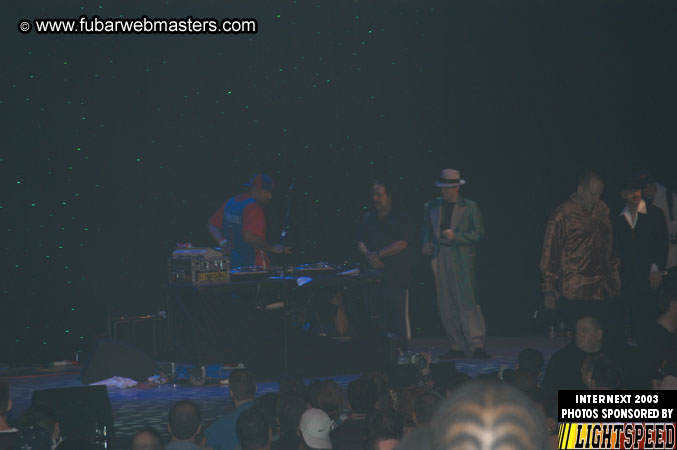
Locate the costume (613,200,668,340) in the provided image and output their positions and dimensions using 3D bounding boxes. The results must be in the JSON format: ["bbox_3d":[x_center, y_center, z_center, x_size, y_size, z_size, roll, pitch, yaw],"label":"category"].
[{"bbox_3d":[3.200,0.480,25.200,0.580,1.480,0.360,0,0,-9],"label":"costume"}]

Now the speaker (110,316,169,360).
[{"bbox_3d":[-1.850,1.080,22.300,0.530,0.460,0.450,0,0,-27],"label":"speaker"}]

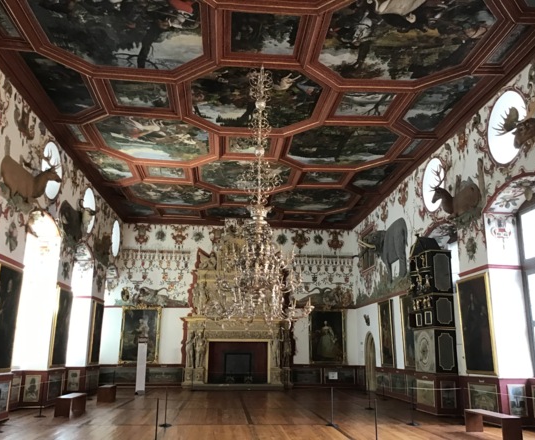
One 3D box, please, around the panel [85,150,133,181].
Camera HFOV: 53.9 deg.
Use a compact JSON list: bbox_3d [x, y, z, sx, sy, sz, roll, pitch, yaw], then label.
[{"bbox_3d":[-5.798,-1.917,19.511,1.320,0.150,3.200,2,-14,-5],"label":"panel"}]

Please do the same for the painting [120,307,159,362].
[{"bbox_3d":[-6.092,5.565,25.378,1.852,2.620,0.120,1,-14,-4],"label":"painting"}]

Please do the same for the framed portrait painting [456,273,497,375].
[{"bbox_3d":[5.416,2.719,13.585,0.100,2.430,1.720,2,-14,-5],"label":"framed portrait painting"}]

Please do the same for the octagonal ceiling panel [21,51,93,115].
[{"bbox_3d":[-5.308,-3.510,13.782,1.218,0.150,3.352,1,-14,-4],"label":"octagonal ceiling panel"}]

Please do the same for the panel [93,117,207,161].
[{"bbox_3d":[-3.622,-2.606,17.323,3.412,0.150,3.533,1,-14,-4],"label":"panel"}]

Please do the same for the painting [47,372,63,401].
[{"bbox_3d":[-6.683,5.285,16.609,0.060,0.780,1.480,2,-14,-5],"label":"painting"}]

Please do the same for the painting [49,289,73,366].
[{"bbox_3d":[-6.639,3.453,16.970,0.100,2.500,1.680,2,-14,-5],"label":"painting"}]

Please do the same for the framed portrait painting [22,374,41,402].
[{"bbox_3d":[-7.263,5.220,16.256,0.440,0.790,0.050,2,-14,-7],"label":"framed portrait painting"}]

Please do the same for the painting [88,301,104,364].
[{"bbox_3d":[-7.067,4.704,21.844,0.100,2.500,1.680,2,-14,-5],"label":"painting"}]

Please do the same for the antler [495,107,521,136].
[{"bbox_3d":[5.131,-2.108,11.224,0.450,0.600,0.450,2,-14,-5],"label":"antler"}]

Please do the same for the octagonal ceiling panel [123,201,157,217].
[{"bbox_3d":[-6.101,-0.591,25.293,1.245,0.150,2.658,1,-14,-4],"label":"octagonal ceiling panel"}]

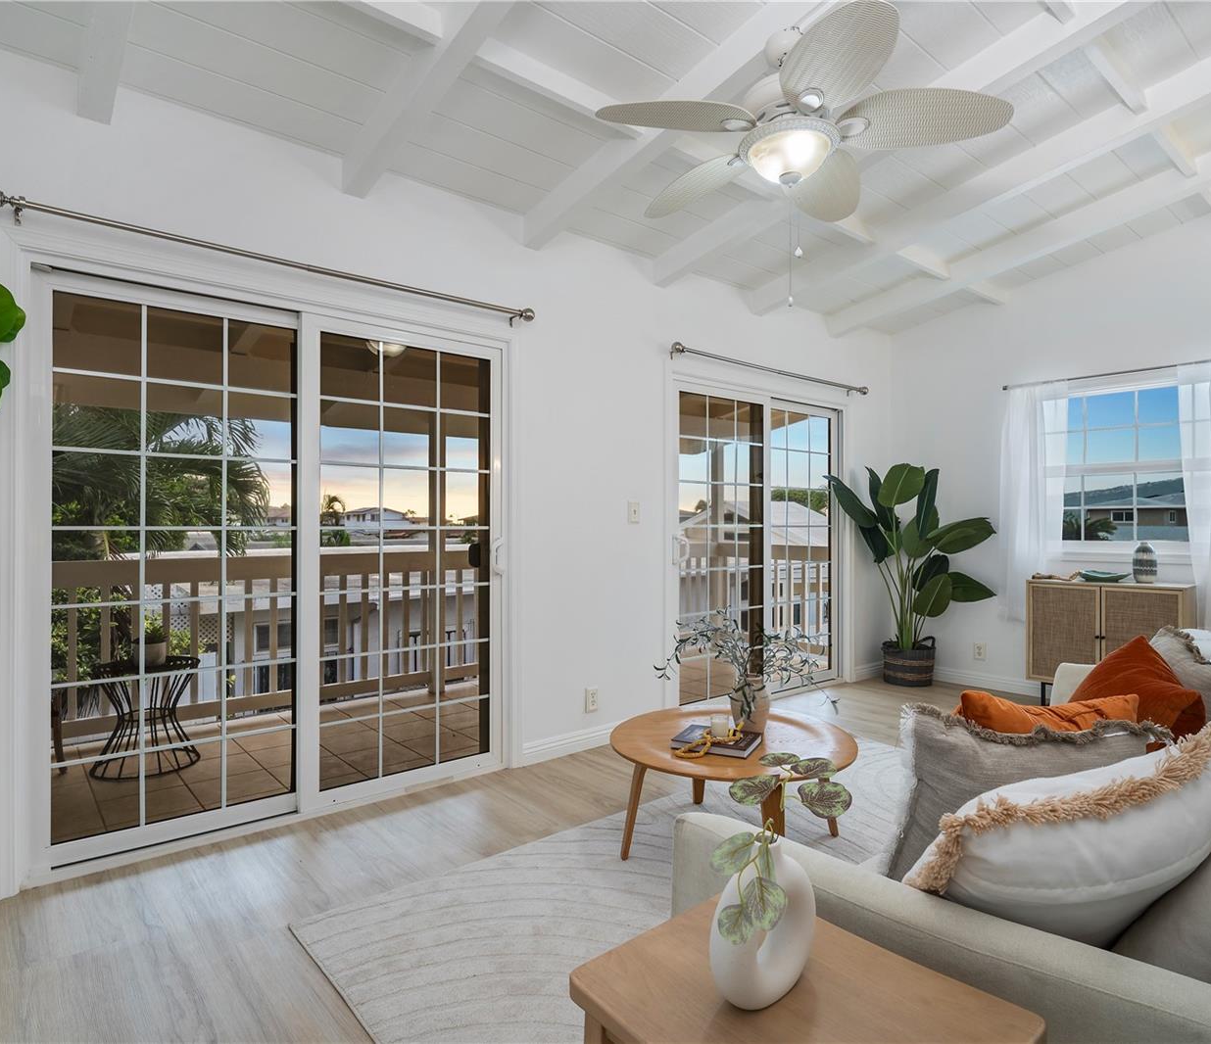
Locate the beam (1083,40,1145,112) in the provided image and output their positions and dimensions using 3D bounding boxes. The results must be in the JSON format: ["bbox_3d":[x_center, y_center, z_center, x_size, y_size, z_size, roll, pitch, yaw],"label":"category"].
[{"bbox_3d":[1.869,-1.687,2.568,0.720,0.092,0.042,0,0,-39],"label":"beam"}]

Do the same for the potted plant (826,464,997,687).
[{"bbox_3d":[2.174,0.374,4.891,0.920,1.590,0.880,0,0,-39],"label":"potted plant"}]

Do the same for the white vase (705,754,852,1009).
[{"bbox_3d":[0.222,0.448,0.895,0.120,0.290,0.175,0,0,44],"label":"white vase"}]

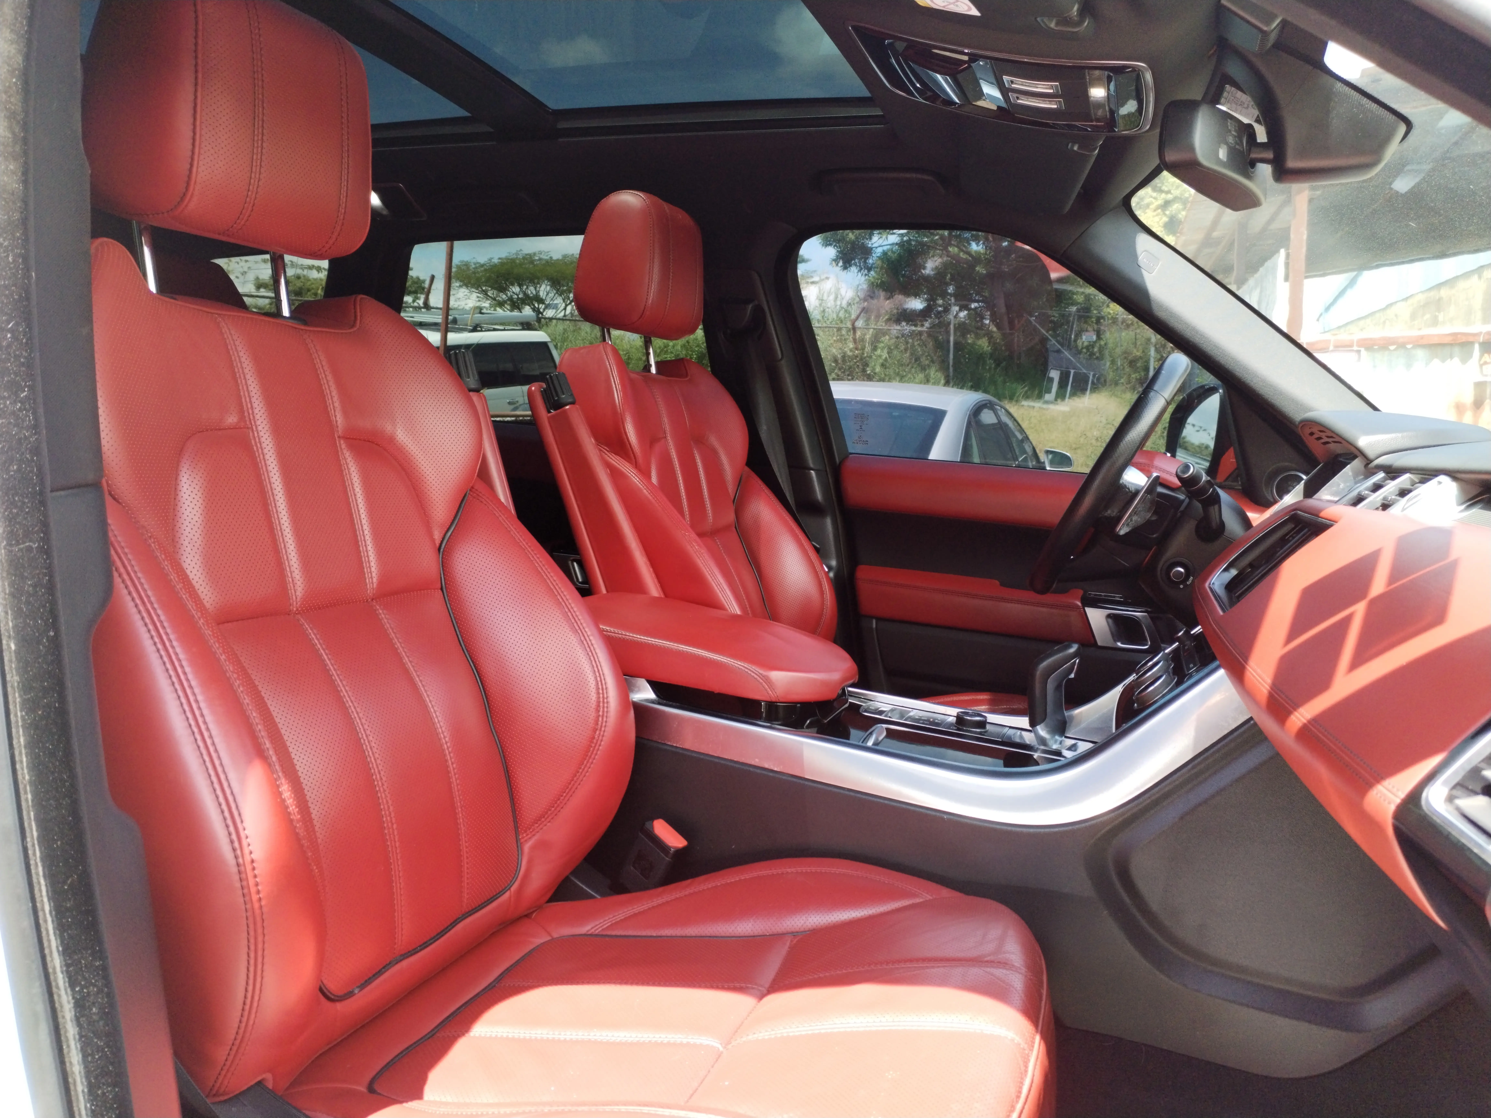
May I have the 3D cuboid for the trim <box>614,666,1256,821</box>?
[{"bbox_3d":[0.156,0.150,1.228,0.665,0.178,0.050,4,8,20],"label":"trim"}]

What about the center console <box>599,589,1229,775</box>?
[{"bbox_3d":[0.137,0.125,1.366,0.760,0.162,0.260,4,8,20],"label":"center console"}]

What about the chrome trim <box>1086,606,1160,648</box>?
[{"bbox_3d":[0.588,0.108,1.954,0.115,0.059,0.035,4,8,20],"label":"chrome trim"}]

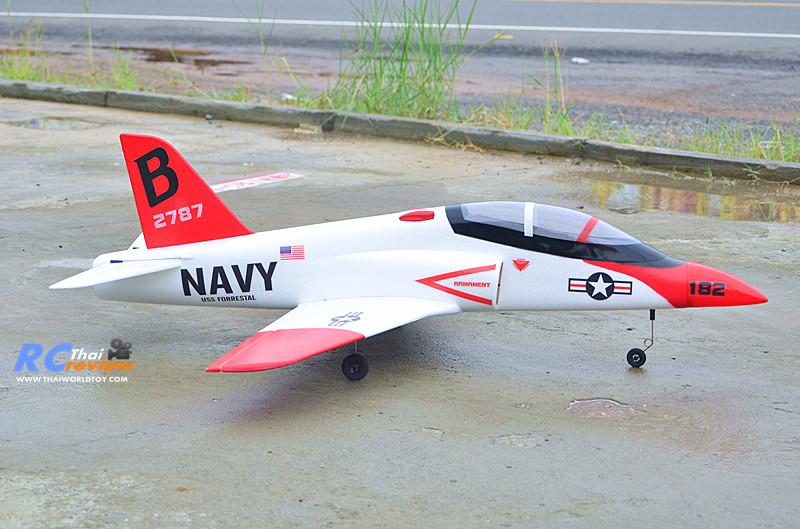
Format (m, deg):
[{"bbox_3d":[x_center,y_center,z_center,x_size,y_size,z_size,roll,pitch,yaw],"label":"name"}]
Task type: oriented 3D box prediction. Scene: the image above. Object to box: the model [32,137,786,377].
[{"bbox_3d":[0.031,-0.021,3.048,1.049,0.342,0.880,2,10,8],"label":"model"}]

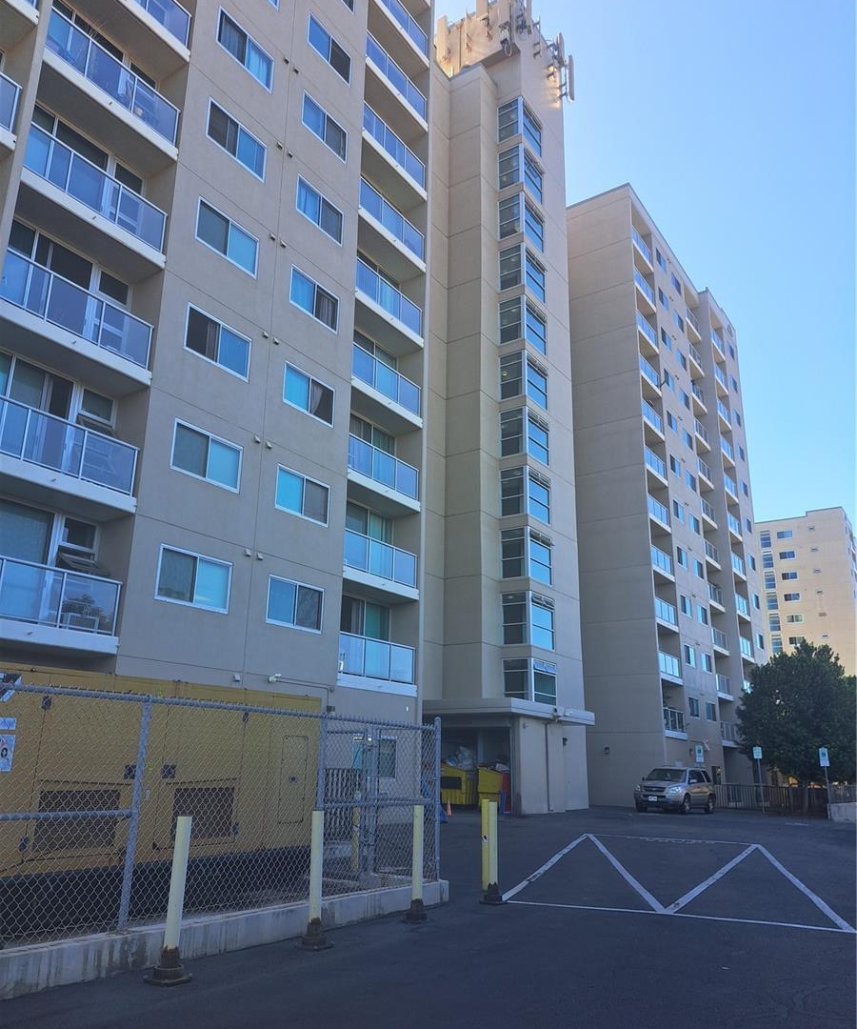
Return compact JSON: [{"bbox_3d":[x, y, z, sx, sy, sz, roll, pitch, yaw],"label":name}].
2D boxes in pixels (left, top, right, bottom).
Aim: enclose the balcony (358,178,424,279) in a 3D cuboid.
[{"bbox_3d":[-1.391,-8.692,24.641,1.091,1.277,3.352,-11,-21,33],"label":"balcony"}]

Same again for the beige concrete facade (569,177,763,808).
[{"bbox_3d":[12.113,0.621,52.420,13.300,34.314,21.014,-11,-21,33],"label":"beige concrete facade"}]

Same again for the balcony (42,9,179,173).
[{"bbox_3d":[-6.780,-8.604,16.273,0.992,1.273,3.390,-11,-21,32],"label":"balcony"}]

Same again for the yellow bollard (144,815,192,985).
[{"bbox_3d":[-1.953,2.954,6.155,0.250,1.140,0.250,-9,-20,28],"label":"yellow bollard"}]

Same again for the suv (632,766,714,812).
[{"bbox_3d":[10.032,11.124,32.160,1.970,1.790,4.780,-12,-22,35],"label":"suv"}]

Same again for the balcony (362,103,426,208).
[{"bbox_3d":[-1.399,-11.280,25.251,0.992,1.273,3.390,-11,-21,32],"label":"balcony"}]

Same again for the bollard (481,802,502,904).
[{"bbox_3d":[0.811,4.213,9.955,0.230,1.140,0.230,15,-23,-38],"label":"bollard"}]

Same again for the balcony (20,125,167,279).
[{"bbox_3d":[-6.792,-6.016,15.465,0.992,1.273,3.390,-11,-21,32],"label":"balcony"}]

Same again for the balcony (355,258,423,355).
[{"bbox_3d":[-1.473,-6.097,23.674,0.992,1.273,3.390,-11,-21,32],"label":"balcony"}]

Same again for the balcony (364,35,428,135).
[{"bbox_3d":[-1.360,-13.911,26.017,0.992,1.273,3.390,-11,-21,32],"label":"balcony"}]

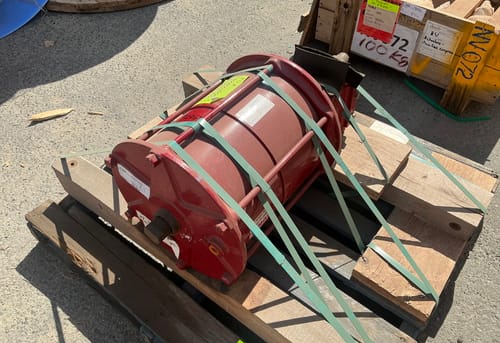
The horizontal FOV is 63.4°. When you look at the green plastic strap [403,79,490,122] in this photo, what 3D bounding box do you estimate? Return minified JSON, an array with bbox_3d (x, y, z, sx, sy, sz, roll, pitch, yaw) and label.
[{"bbox_3d":[0.927,-0.344,1.969,0.467,0.021,0.119,35,58,28],"label":"green plastic strap"}]

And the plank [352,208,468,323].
[{"bbox_3d":[0.499,0.273,1.264,0.238,0.041,0.318,30,55,25],"label":"plank"}]

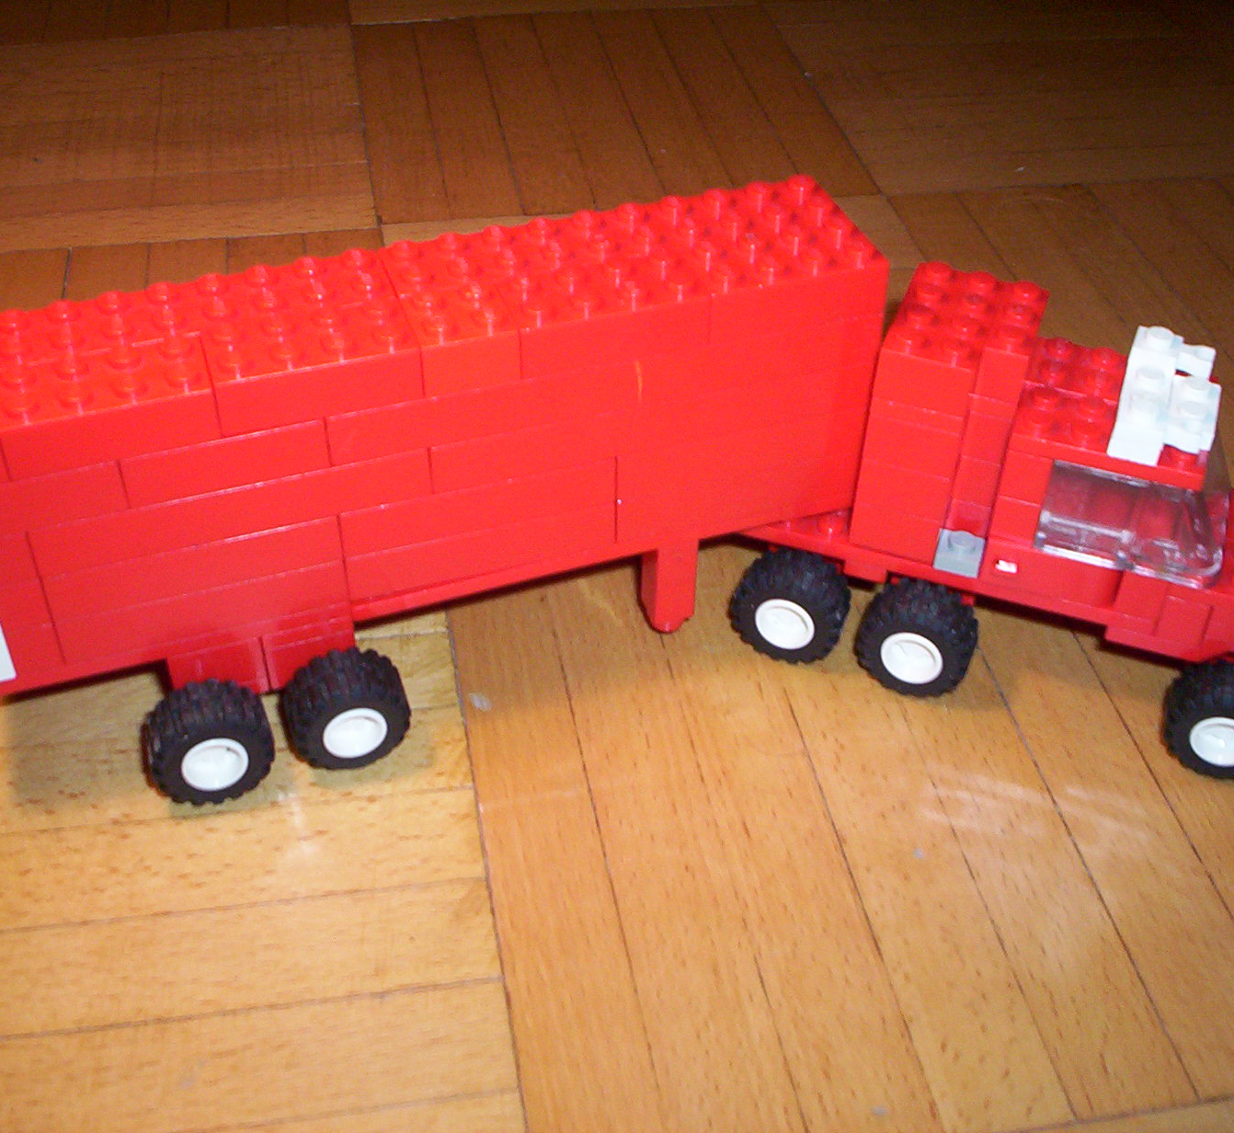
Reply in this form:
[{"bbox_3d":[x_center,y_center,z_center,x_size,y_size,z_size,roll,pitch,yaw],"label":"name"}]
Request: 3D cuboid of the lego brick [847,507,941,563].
[{"bbox_3d":[0.056,-0.014,0.309,0.016,0.011,0.026,14,41,14],"label":"lego brick"}]

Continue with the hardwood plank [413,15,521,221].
[{"bbox_3d":[-0.045,-0.132,0.488,0.019,0.008,0.133,-6,42,-7],"label":"hardwood plank"}]

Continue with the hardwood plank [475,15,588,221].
[{"bbox_3d":[-0.026,-0.134,0.491,0.019,0.008,0.133,-6,42,-8],"label":"hardwood plank"}]

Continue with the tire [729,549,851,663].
[{"bbox_3d":[0.034,0.007,0.316,0.021,0.021,0.012,14,41,14],"label":"tire"}]

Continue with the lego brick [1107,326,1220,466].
[{"bbox_3d":[0.094,-0.030,0.282,0.015,0.008,0.032,14,41,14],"label":"lego brick"}]

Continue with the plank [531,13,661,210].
[{"bbox_3d":[-0.007,-0.136,0.493,0.019,0.008,0.133,-6,42,-8],"label":"plank"}]

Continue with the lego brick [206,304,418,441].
[{"bbox_3d":[-0.048,-0.032,0.263,0.032,0.011,0.016,-12,42,-14],"label":"lego brick"}]

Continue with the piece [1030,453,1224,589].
[{"bbox_3d":[0.093,-0.016,0.290,0.032,0.019,0.032,15,43,16],"label":"piece"}]

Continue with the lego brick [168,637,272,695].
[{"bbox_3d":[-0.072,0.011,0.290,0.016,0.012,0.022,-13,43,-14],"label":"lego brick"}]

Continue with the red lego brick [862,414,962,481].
[{"bbox_3d":[0.056,-0.029,0.296,0.016,0.010,0.026,15,41,14],"label":"red lego brick"}]

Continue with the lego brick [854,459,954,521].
[{"bbox_3d":[0.056,-0.022,0.303,0.016,0.011,0.026,14,41,14],"label":"lego brick"}]

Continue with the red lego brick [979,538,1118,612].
[{"bbox_3d":[0.078,-0.002,0.294,0.024,0.010,0.010,15,43,16],"label":"red lego brick"}]

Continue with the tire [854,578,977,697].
[{"bbox_3d":[0.057,0.013,0.310,0.021,0.021,0.012,14,41,14],"label":"tire"}]

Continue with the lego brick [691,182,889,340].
[{"bbox_3d":[0.026,-0.054,0.286,0.030,0.011,0.032,-12,42,-13],"label":"lego brick"}]

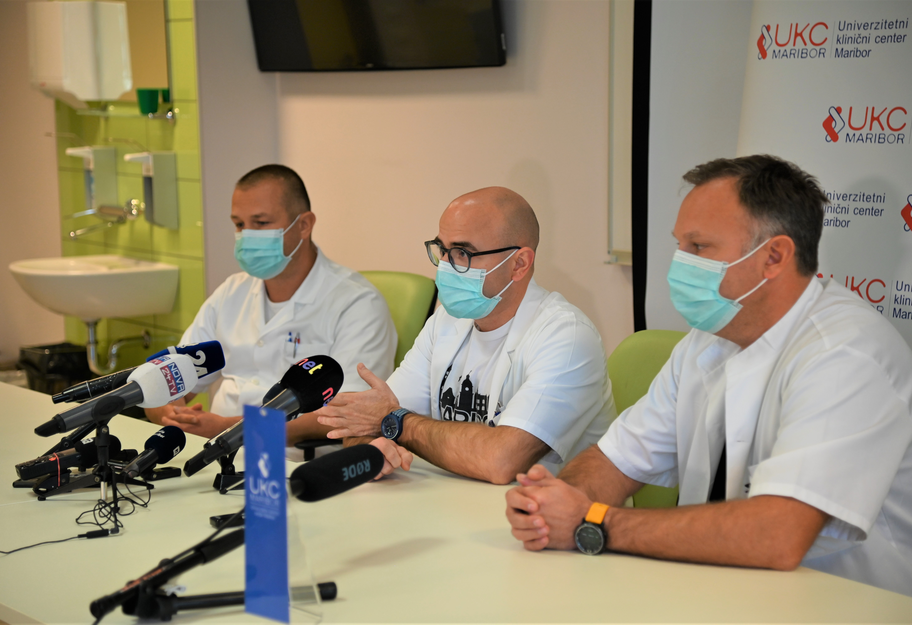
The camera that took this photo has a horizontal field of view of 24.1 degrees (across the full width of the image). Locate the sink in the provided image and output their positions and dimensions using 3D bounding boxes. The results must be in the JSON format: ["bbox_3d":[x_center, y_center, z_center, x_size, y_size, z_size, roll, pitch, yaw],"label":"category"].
[{"bbox_3d":[-1.187,-0.058,6.891,0.400,0.180,0.490,-6,9,-36],"label":"sink"}]

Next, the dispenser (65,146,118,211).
[{"bbox_3d":[-1.210,-0.420,7.068,0.170,0.245,0.085,-6,9,-36],"label":"dispenser"}]

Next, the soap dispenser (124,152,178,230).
[{"bbox_3d":[-0.944,-0.376,6.650,0.160,0.240,0.090,-6,8,-36],"label":"soap dispenser"}]

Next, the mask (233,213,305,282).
[{"bbox_3d":[-0.377,-0.130,4.280,0.150,0.125,0.120,4,19,37],"label":"mask"}]

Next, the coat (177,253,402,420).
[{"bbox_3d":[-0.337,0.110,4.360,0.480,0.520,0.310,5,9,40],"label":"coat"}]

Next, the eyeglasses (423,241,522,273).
[{"bbox_3d":[0.046,-0.102,3.812,0.143,0.046,0.140,-8,15,-36],"label":"eyeglasses"}]

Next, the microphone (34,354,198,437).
[{"bbox_3d":[-0.568,0.145,3.600,0.298,0.078,0.078,-23,15,-24],"label":"microphone"}]

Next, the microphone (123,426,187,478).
[{"bbox_3d":[-0.529,0.247,3.760,0.066,0.066,0.175,3,23,29],"label":"microphone"}]

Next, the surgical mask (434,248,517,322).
[{"bbox_3d":[0.031,-0.051,3.777,0.112,0.112,0.138,-8,15,-36],"label":"surgical mask"}]

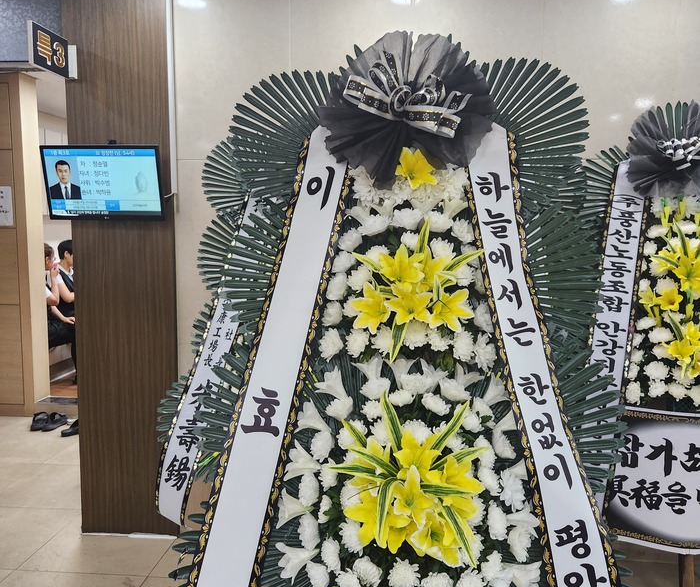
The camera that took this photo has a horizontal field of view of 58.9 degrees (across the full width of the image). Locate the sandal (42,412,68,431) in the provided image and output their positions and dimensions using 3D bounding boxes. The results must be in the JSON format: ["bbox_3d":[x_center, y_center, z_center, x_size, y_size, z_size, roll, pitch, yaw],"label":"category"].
[{"bbox_3d":[-2.265,0.972,4.760,0.100,0.095,0.265,1,6,9],"label":"sandal"}]

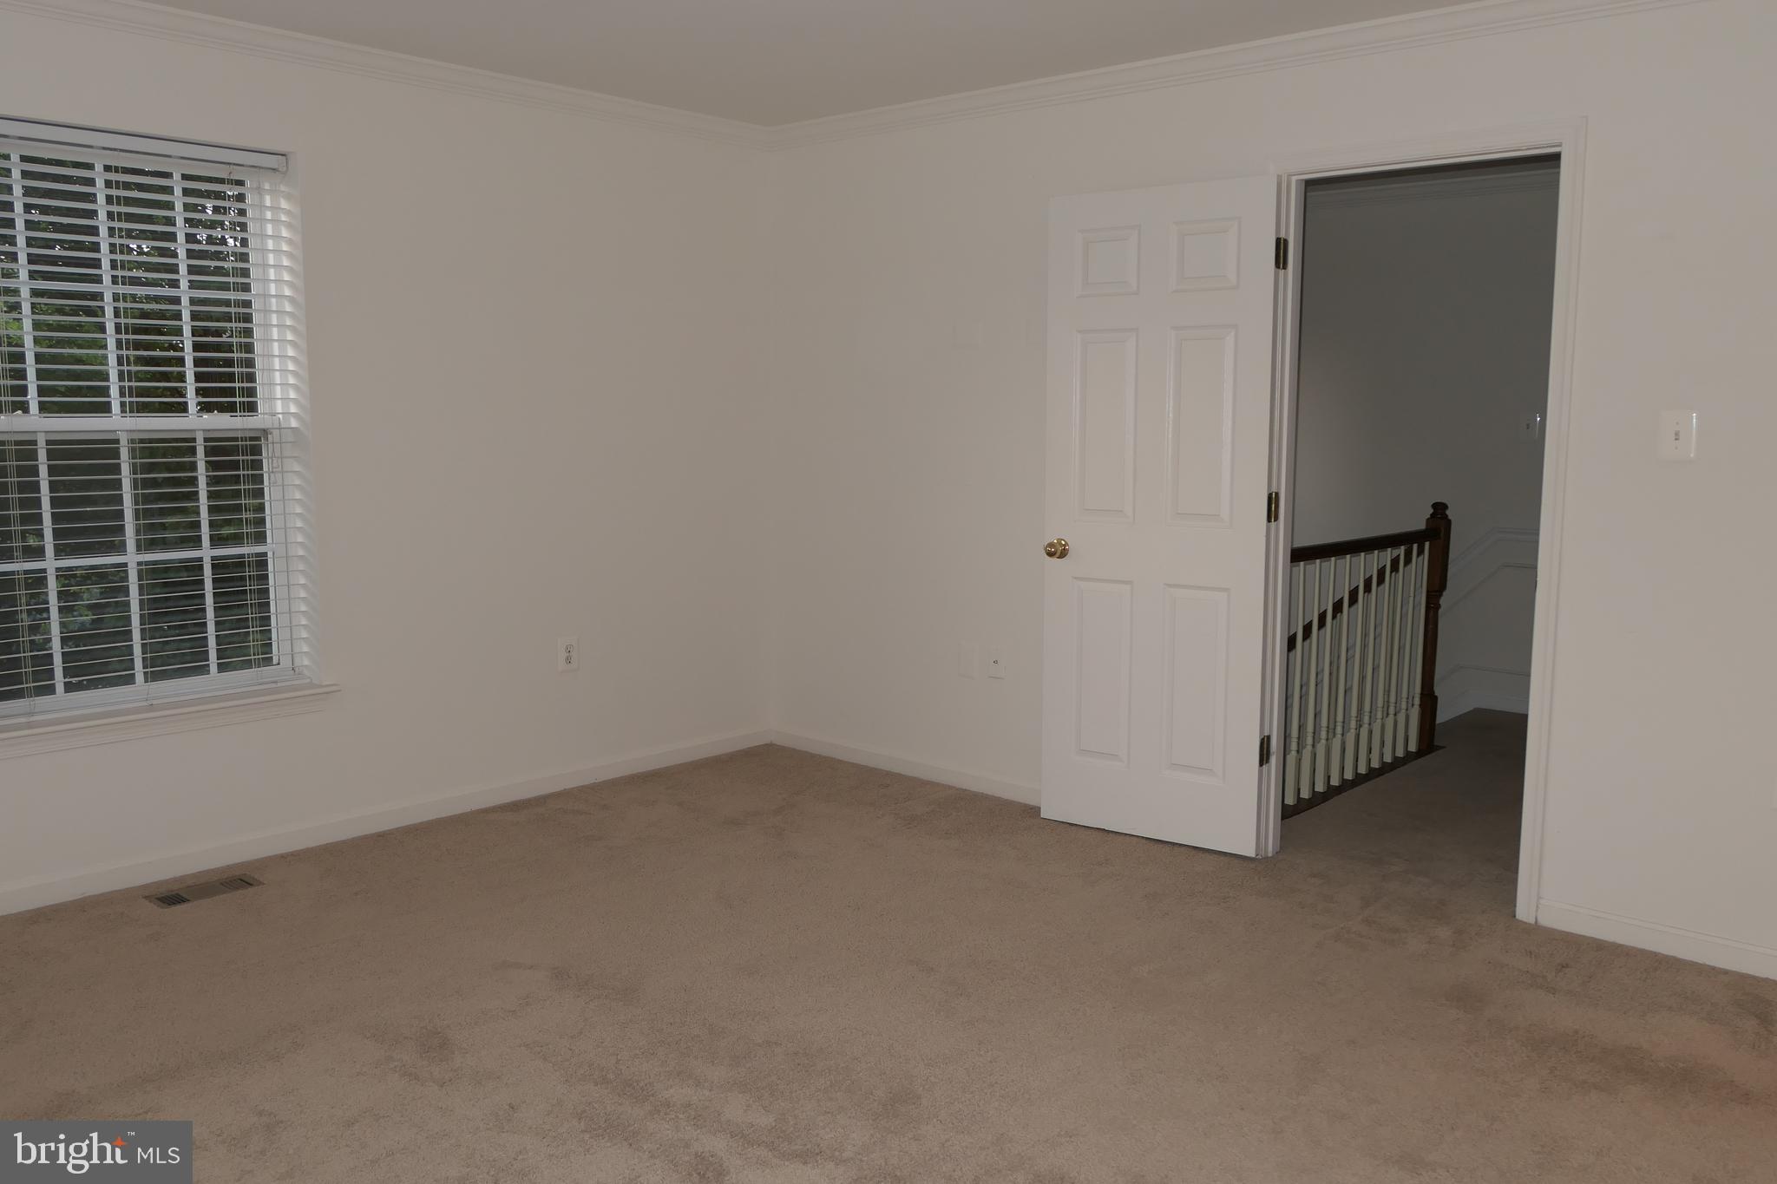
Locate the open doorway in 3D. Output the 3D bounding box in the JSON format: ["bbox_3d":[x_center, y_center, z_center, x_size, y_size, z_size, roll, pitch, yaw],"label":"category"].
[{"bbox_3d":[1.477,-0.164,3.941,0.754,2.055,0.120,7,10,40],"label":"open doorway"}]

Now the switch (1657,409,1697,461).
[{"bbox_3d":[1.947,-0.387,3.411,0.078,0.122,0.020,7,10,40],"label":"switch"}]

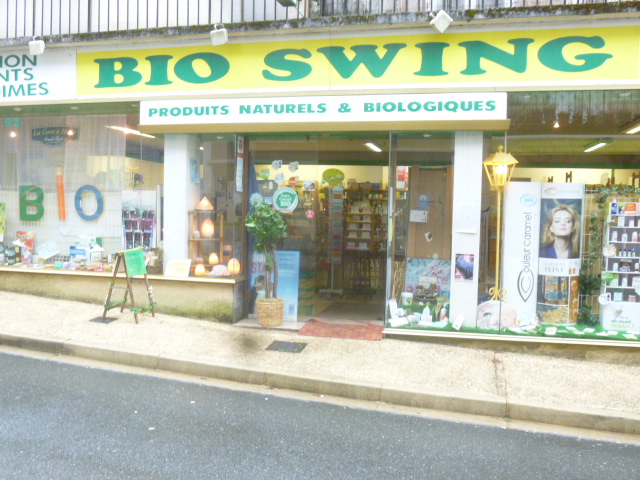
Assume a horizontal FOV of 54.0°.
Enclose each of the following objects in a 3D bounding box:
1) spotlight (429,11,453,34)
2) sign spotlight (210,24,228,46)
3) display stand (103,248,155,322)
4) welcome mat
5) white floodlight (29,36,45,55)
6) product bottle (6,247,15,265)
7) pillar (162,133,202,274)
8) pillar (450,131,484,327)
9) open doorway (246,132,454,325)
[{"bbox_3d":[1.121,-2.015,5.825,0.160,0.150,0.110,48,-2,22],"label":"spotlight"},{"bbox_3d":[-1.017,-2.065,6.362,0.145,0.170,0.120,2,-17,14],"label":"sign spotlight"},{"bbox_3d":[-2.068,0.469,6.825,0.420,0.770,0.410,2,3,14],"label":"display stand"},{"bbox_3d":[0.249,0.980,6.801,0.880,0.050,0.500,2,3,14],"label":"welcome mat"},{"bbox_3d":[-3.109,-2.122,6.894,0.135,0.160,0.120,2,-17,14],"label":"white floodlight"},{"bbox_3d":[-3.886,0.197,7.892,0.085,0.220,0.085,2,3,14],"label":"product bottle"},{"bbox_3d":[-1.619,-0.416,7.351,0.287,1.680,0.300,2,3,14],"label":"pillar"},{"bbox_3d":[1.540,-0.112,6.574,0.275,2.050,0.290,2,3,14],"label":"pillar"},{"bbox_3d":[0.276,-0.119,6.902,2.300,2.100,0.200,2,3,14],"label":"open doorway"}]

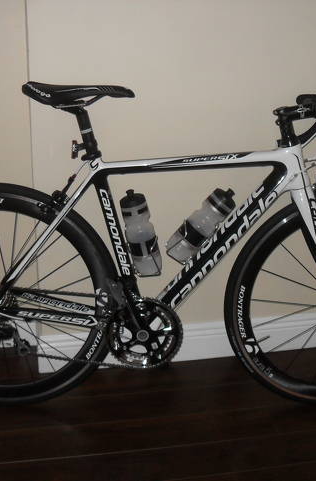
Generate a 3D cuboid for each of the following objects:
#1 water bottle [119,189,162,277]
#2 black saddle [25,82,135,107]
[{"bbox_3d":[-0.050,-0.023,1.772,0.076,0.235,0.076,-12,18,2],"label":"water bottle"},{"bbox_3d":[-0.197,-0.373,1.657,0.280,0.059,0.135,1,18,-2],"label":"black saddle"}]

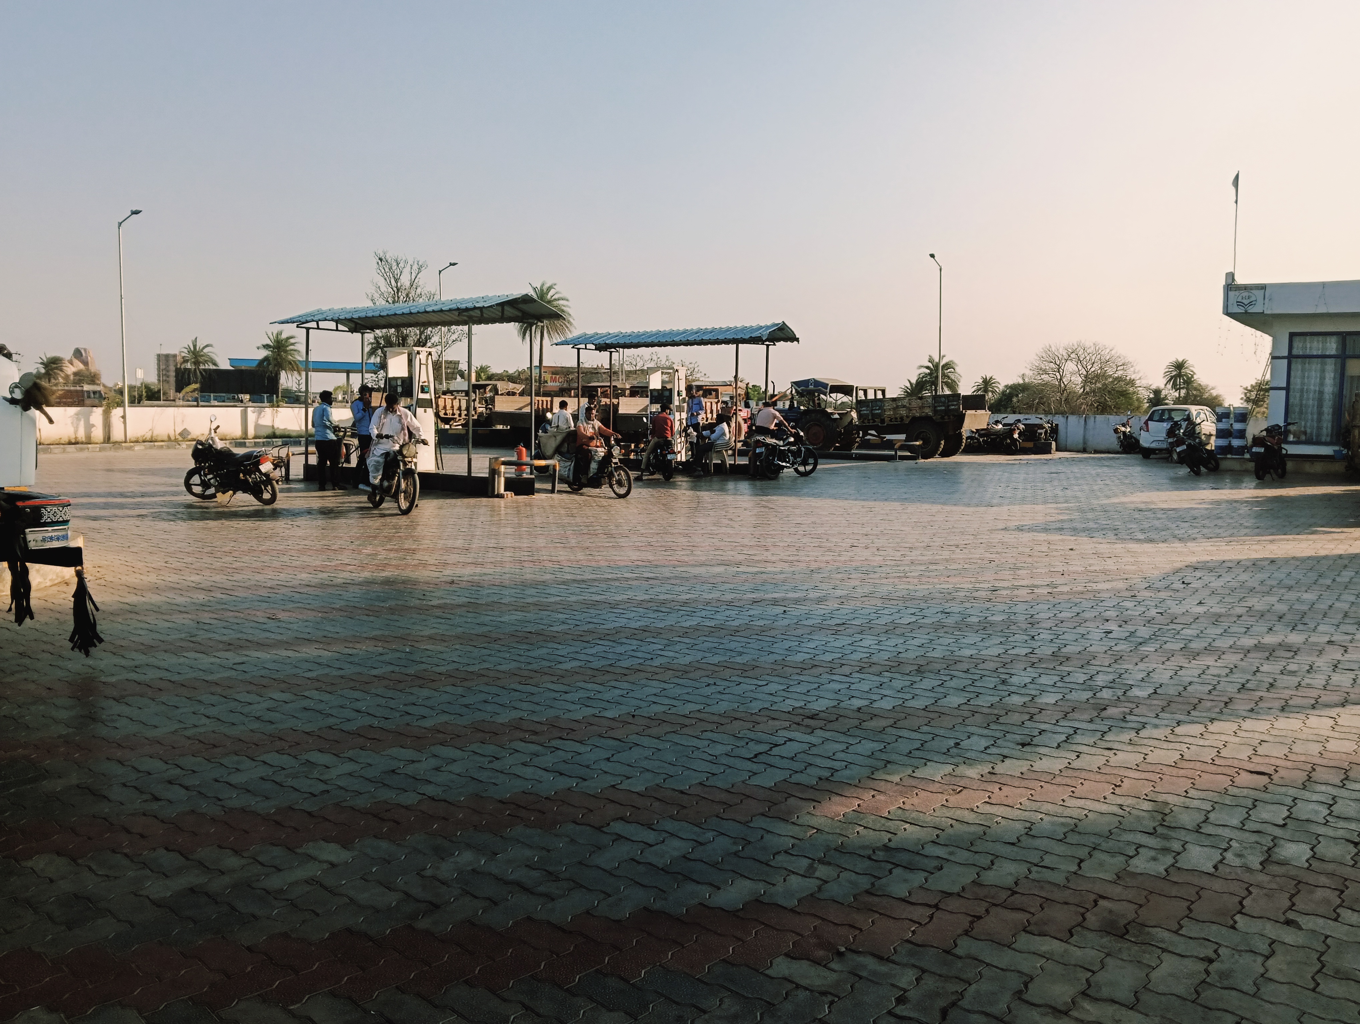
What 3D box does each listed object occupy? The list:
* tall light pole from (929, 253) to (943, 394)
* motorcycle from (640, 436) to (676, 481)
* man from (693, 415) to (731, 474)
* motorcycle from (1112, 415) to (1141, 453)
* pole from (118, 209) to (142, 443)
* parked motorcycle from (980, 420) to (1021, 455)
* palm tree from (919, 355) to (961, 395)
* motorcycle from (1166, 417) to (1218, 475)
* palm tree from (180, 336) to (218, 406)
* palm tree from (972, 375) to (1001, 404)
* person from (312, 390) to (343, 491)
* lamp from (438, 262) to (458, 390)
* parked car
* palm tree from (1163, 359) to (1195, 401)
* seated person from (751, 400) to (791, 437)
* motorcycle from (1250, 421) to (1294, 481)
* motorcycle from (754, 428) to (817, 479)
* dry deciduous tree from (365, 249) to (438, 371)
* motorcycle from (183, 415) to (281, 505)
[{"bbox_3d":[9.742,-6.237,40.264,0.250,7.005,0.950,4,7,35],"label":"tall light pole"},{"bbox_3d":[-0.386,-1.197,21.032,0.750,1.090,2.000,-1,6,-16],"label":"motorcycle"},{"bbox_3d":[0.665,-1.385,21.800,0.780,1.240,0.520,0,5,0],"label":"man"},{"bbox_3d":[13.761,-2.273,32.431,0.750,1.120,1.950,4,7,36],"label":"motorcycle"},{"bbox_3d":[-17.539,-5.826,33.792,1.350,7.400,0.250,4,7,35],"label":"pole"},{"bbox_3d":[9.707,-2.307,32.730,1.950,1.100,0.750,5,7,38],"label":"parked motorcycle"},{"bbox_3d":[20.642,-9.737,84.442,3.400,5.600,3.400,0,6,0],"label":"palm tree"},{"bbox_3d":[11.481,-1.377,23.481,0.780,1.100,2.000,-16,-6,40],"label":"motorcycle"},{"bbox_3d":[-41.634,-11.410,92.000,3.400,7.400,3.400,0,5,0],"label":"palm tree"},{"bbox_3d":[38.654,-14.483,134.203,3.645,5.487,3.645,0,6,0],"label":"palm tree"},{"bbox_3d":[-5.937,-1.207,17.909,0.420,1.667,0.520,-4,7,-37],"label":"person"},{"bbox_3d":[-10.493,-7.323,48.363,1.000,8.000,0.280,1,5,7],"label":"lamp"},{"bbox_3d":[14.362,-2.265,30.200,1.500,1.470,3.430,5,7,41],"label":"parked car"},{"bbox_3d":[47.005,-11.252,100.000,3.200,6.500,3.200,0,5,0],"label":"palm tree"},{"bbox_3d":[1.791,-1.422,20.700,0.580,1.480,0.750,5,7,40],"label":"seated person"},{"bbox_3d":[12.147,-1.218,21.826,2.000,1.090,0.750,-5,4,-43],"label":"motorcycle"},{"bbox_3d":[2.178,-1.201,21.487,1.980,1.100,0.750,-5,8,-43],"label":"motorcycle"},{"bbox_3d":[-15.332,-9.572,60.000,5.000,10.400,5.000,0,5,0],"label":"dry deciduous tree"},{"bbox_3d":[-6.735,-0.726,15.960,1.950,1.200,0.750,3,6,24],"label":"motorcycle"}]

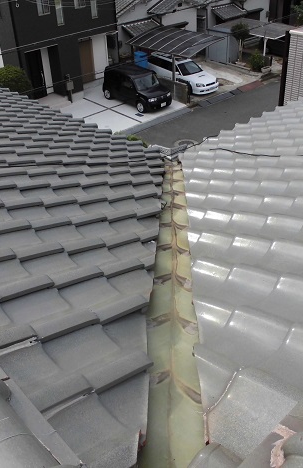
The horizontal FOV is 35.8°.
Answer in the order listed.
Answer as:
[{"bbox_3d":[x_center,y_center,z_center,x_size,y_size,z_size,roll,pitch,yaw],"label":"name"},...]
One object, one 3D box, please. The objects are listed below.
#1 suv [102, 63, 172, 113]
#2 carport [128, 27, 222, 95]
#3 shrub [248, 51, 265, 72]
[{"bbox_3d":[-0.689,-7.282,23.371,1.690,1.650,3.870,-26,41,-31],"label":"suv"},{"bbox_3d":[1.216,-9.307,25.351,2.631,2.695,4.759,-28,42,-33],"label":"carport"},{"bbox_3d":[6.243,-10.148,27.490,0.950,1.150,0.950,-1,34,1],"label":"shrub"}]

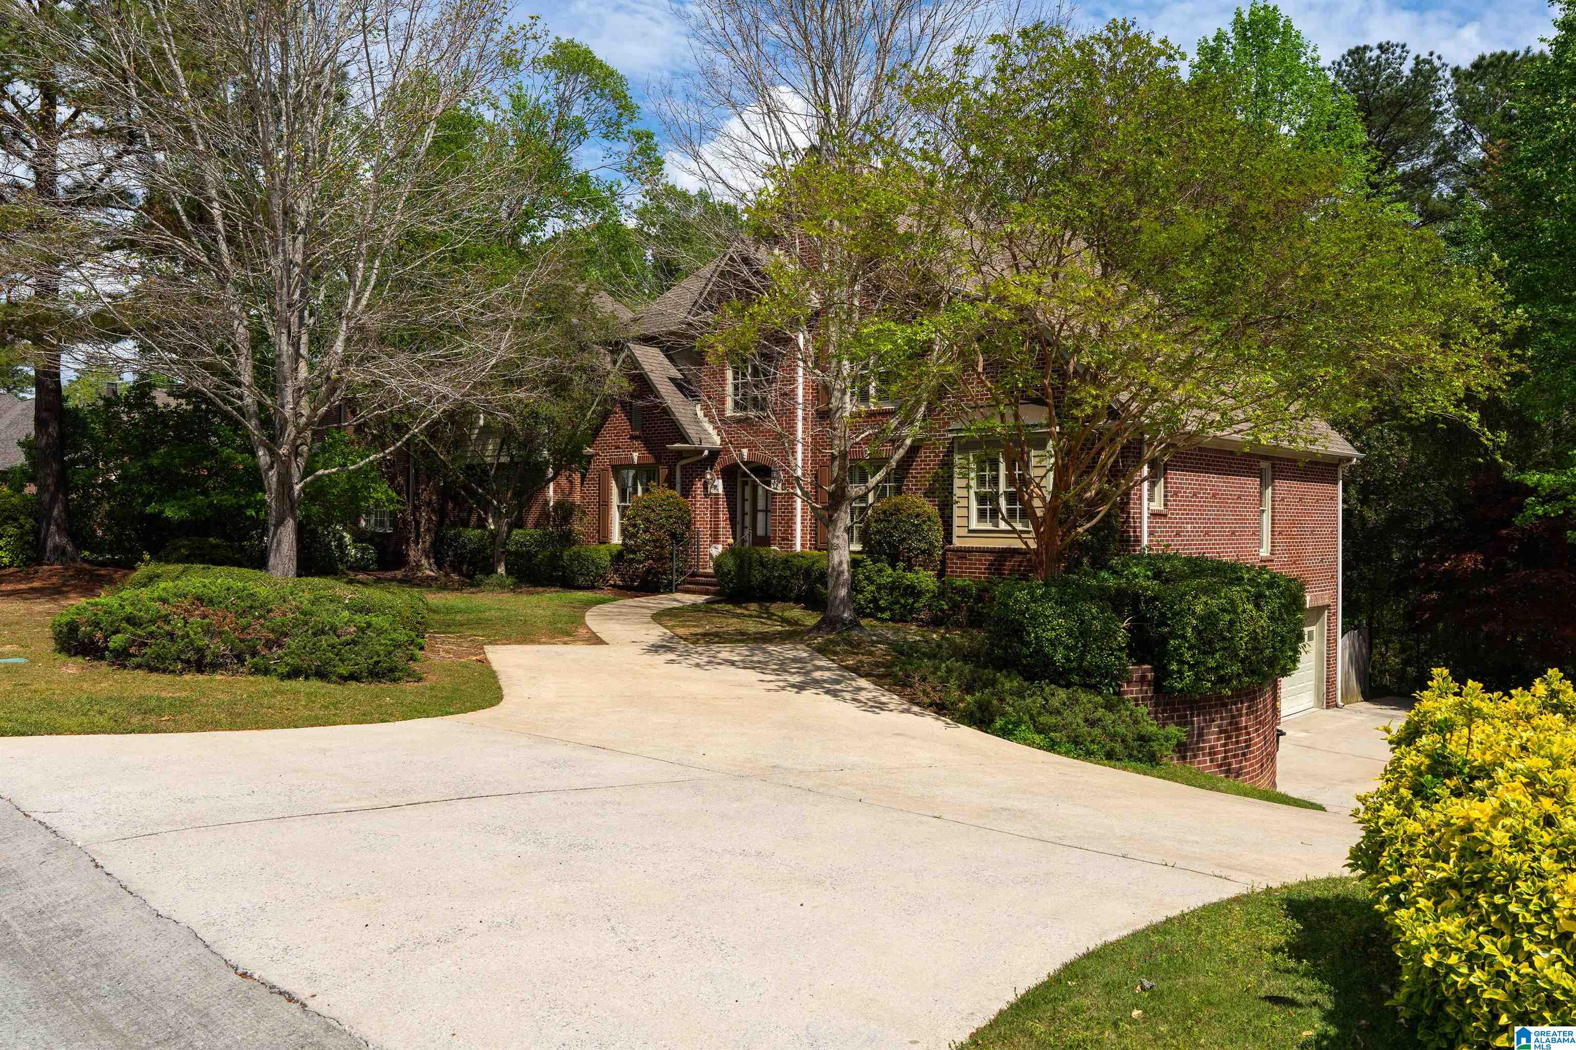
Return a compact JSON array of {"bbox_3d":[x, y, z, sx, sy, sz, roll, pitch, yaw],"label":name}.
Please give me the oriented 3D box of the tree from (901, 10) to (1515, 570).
[{"bbox_3d":[5.650,-2.500,16.000,7.600,8.200,7.200,1,0,19],"label":"tree"}]

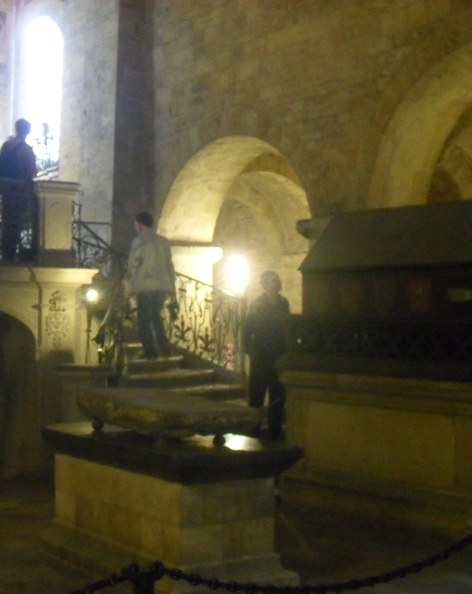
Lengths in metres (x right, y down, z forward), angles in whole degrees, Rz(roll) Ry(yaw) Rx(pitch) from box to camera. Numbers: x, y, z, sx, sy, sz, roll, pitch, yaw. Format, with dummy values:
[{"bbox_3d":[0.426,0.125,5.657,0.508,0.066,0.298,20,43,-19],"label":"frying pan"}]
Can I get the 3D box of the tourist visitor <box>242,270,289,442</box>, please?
[{"bbox_3d":[0.312,0.603,11.700,0.500,1.749,0.360,0,-1,-10],"label":"tourist visitor"}]

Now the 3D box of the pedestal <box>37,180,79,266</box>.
[{"bbox_3d":[-2.029,-0.831,13.145,0.420,0.975,0.340,1,-1,-36],"label":"pedestal"}]

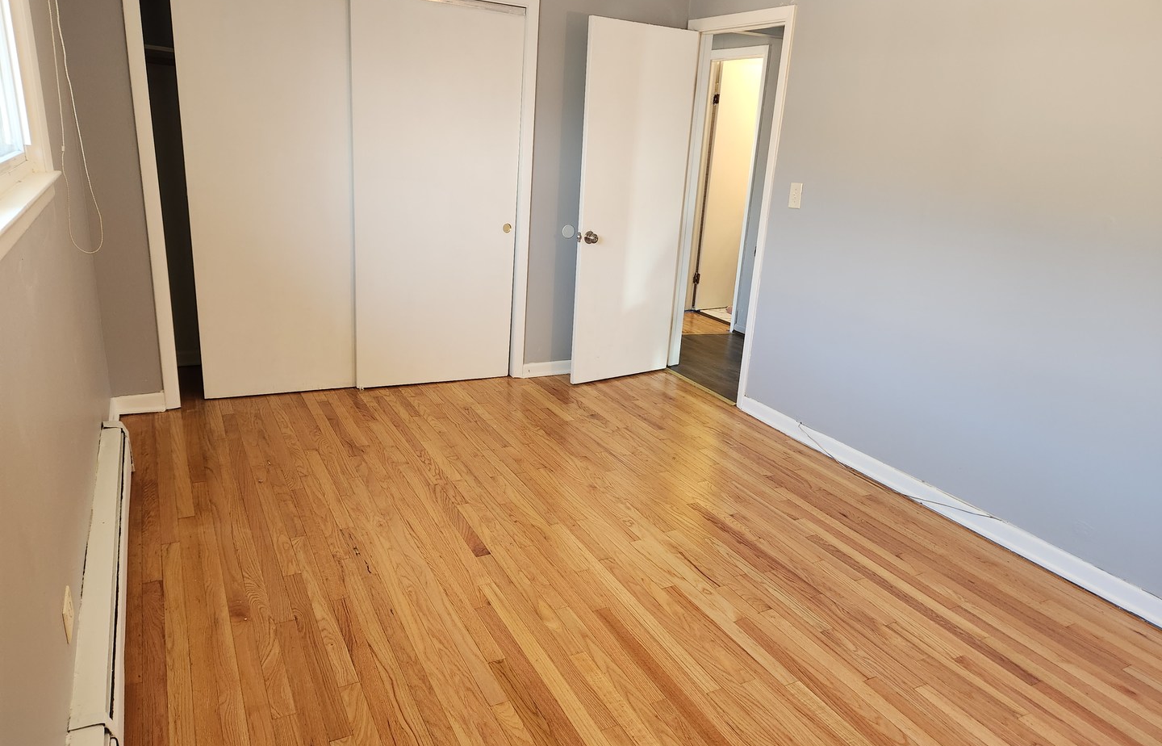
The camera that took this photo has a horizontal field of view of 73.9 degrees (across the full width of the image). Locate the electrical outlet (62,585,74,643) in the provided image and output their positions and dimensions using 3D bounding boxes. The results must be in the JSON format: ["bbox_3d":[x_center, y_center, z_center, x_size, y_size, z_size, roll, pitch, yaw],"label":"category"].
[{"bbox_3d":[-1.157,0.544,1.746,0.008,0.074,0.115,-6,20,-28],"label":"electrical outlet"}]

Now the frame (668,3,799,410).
[{"bbox_3d":[0.840,-0.935,4.514,0.155,2.118,0.892,-6,20,-28],"label":"frame"}]

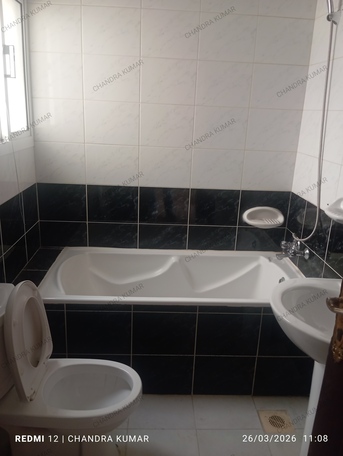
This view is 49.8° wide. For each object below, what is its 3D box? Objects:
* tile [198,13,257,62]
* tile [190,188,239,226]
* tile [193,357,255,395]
[{"bbox_3d":[0.325,-1.092,2.126,0.330,0.251,0.010,2,16,-3],"label":"tile"},{"bbox_3d":[0.280,-0.133,2.405,0.330,0.250,0.012,2,16,-3],"label":"tile"},{"bbox_3d":[0.284,0.791,1.979,0.330,0.244,0.010,2,16,-3],"label":"tile"}]

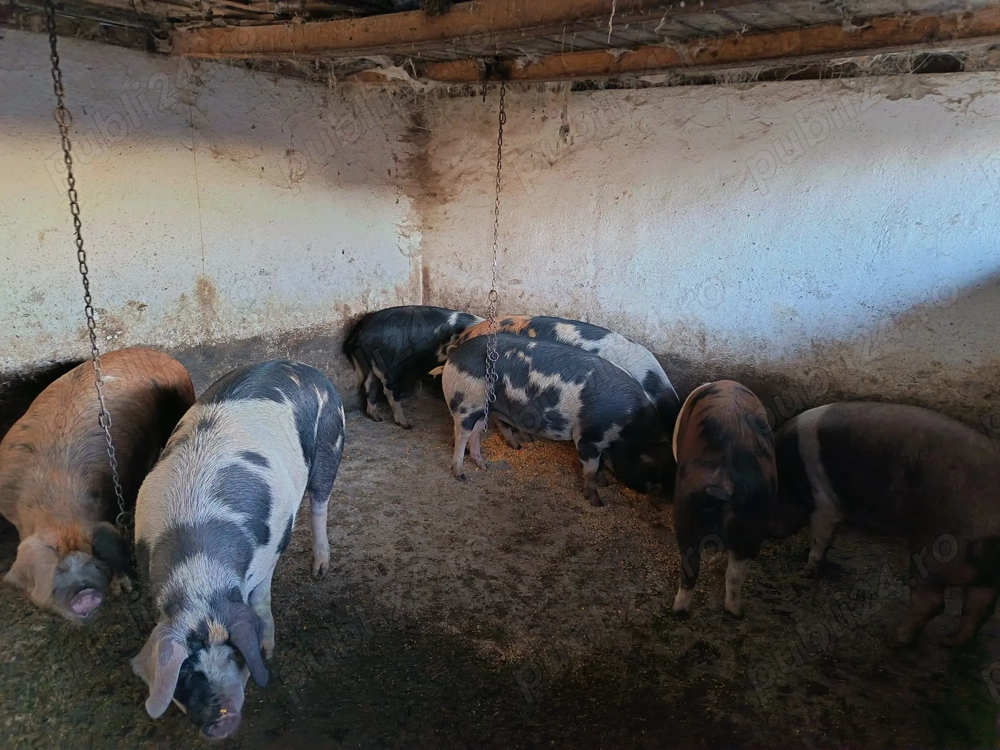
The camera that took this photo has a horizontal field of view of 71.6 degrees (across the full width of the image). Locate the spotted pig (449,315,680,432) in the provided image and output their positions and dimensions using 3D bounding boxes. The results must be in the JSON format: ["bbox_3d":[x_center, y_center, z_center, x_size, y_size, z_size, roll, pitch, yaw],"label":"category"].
[{"bbox_3d":[0.297,0.081,3.540,1.170,0.730,0.360,8,18,17],"label":"spotted pig"}]

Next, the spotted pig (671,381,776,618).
[{"bbox_3d":[0.842,0.352,2.727,0.360,0.720,1.120,6,17,13],"label":"spotted pig"}]

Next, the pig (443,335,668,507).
[{"bbox_3d":[0.268,0.190,3.207,1.150,0.710,0.360,7,17,15],"label":"pig"}]

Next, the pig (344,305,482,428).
[{"bbox_3d":[-0.359,-0.037,3.898,1.100,0.700,0.340,5,17,9],"label":"pig"}]

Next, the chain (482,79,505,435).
[{"bbox_3d":[-0.019,-0.428,2.827,0.060,1.439,0.050,2,17,0],"label":"chain"}]

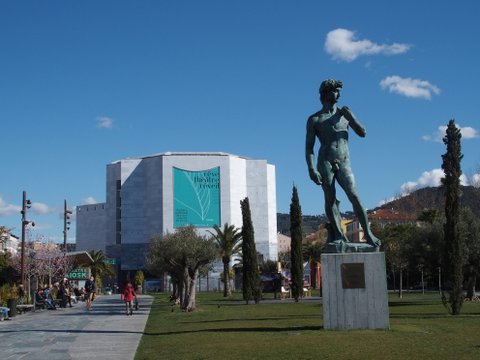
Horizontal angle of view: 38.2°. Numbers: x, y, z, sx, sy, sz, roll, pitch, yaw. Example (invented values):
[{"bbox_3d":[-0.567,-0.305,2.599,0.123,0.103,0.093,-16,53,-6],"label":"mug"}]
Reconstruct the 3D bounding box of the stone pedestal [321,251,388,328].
[{"bbox_3d":[3.450,3.262,20.403,1.819,2.140,1.750,-3,-9,13],"label":"stone pedestal"}]

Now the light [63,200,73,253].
[{"bbox_3d":[-14.538,5.906,58.665,0.750,8.579,0.500,0,-9,-7],"label":"light"}]

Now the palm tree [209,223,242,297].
[{"bbox_3d":[-1.124,7.140,62.496,3.400,6.633,3.400,-1,-9,0],"label":"palm tree"}]

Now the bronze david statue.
[{"bbox_3d":[3.067,-0.429,21.031,2.106,5.363,1.500,-3,-9,13],"label":"bronze david statue"}]

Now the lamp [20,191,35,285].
[{"bbox_3d":[-13.288,4.338,43.580,0.850,7.366,0.550,0,-9,-7],"label":"lamp"}]

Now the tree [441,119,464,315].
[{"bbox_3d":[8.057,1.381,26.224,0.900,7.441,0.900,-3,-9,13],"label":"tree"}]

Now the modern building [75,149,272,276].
[{"bbox_3d":[-13.954,9.920,142.881,37.002,24.636,34.000,0,-9,-10],"label":"modern building"}]

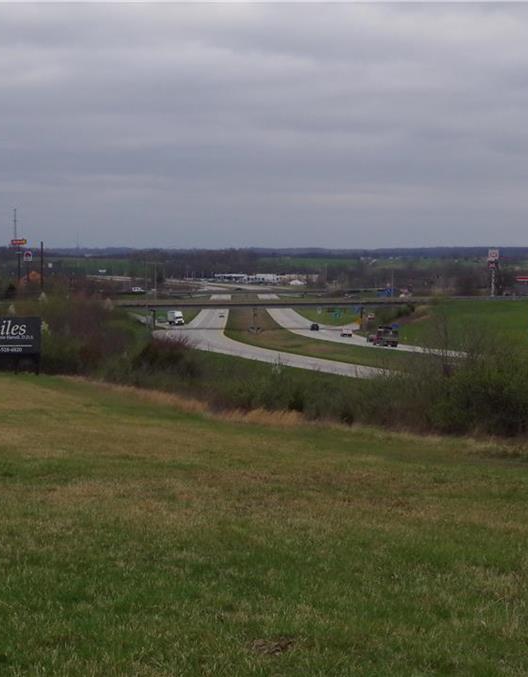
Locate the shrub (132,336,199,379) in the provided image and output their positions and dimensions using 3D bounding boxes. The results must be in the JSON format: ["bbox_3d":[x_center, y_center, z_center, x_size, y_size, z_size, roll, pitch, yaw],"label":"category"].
[{"bbox_3d":[-8.503,1.683,120.000,5.600,3.700,5.000,0,4,0],"label":"shrub"}]

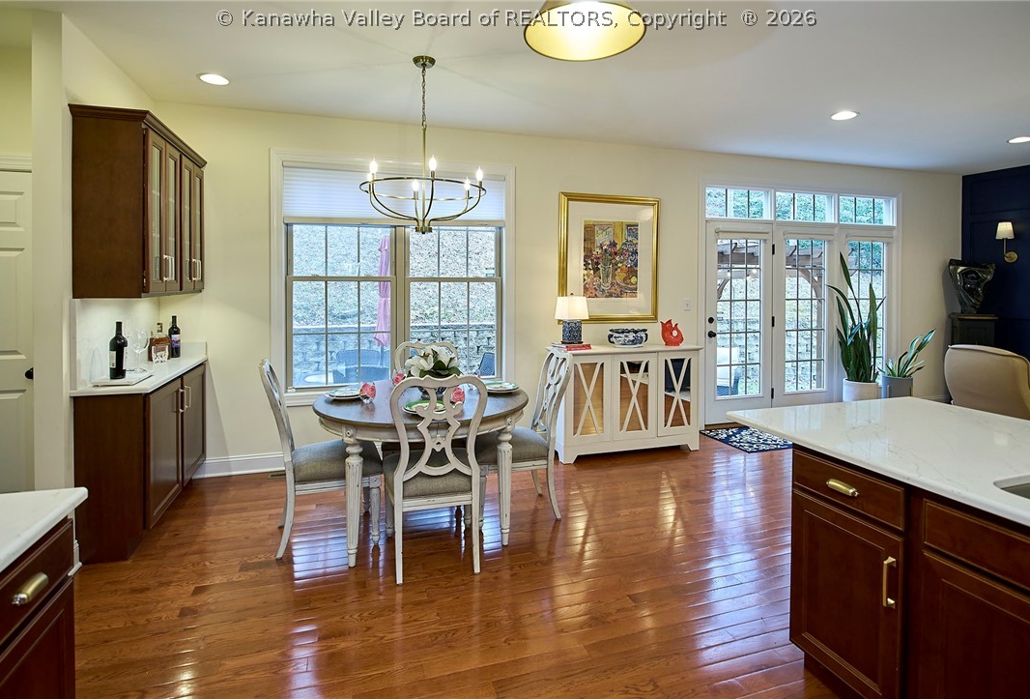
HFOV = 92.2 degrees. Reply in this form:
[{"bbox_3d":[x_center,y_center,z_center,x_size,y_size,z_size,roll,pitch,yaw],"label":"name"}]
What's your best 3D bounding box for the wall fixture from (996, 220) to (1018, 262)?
[{"bbox_3d":[5.460,-1.192,5.505,0.180,0.420,0.140,-1,4,-18],"label":"wall fixture"}]

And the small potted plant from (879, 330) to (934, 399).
[{"bbox_3d":[4.098,0.283,5.180,0.400,0.920,0.380,-1,4,-18],"label":"small potted plant"}]

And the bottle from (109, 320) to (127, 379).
[{"bbox_3d":[-2.205,0.005,2.754,0.080,0.305,0.080,-2,5,-19],"label":"bottle"}]

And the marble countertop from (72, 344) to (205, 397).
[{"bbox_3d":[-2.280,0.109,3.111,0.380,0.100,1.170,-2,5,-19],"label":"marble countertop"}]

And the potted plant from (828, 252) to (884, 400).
[{"bbox_3d":[3.634,-0.134,5.285,0.530,1.750,0.480,-2,5,-18],"label":"potted plant"}]

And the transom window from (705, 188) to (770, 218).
[{"bbox_3d":[2.363,-1.526,5.214,0.823,0.332,0.060,-2,5,-18],"label":"transom window"}]

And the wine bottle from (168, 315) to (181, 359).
[{"bbox_3d":[-2.454,-0.090,3.570,0.078,0.300,0.078,-2,5,-19],"label":"wine bottle"}]

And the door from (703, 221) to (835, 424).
[{"bbox_3d":[2.773,-0.312,5.324,1.700,2.050,0.090,-1,5,-17],"label":"door"}]

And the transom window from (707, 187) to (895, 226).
[{"bbox_3d":[3.225,-1.561,5.451,2.580,0.320,0.080,-1,5,-17],"label":"transom window"}]

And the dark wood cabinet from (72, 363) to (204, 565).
[{"bbox_3d":[-2.287,0.596,3.141,0.354,0.879,1.172,-2,5,-18],"label":"dark wood cabinet"}]

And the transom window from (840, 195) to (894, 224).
[{"bbox_3d":[4.047,-1.596,5.702,0.820,0.310,0.080,-1,5,-17],"label":"transom window"}]

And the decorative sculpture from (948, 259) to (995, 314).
[{"bbox_3d":[5.070,-0.697,5.500,0.350,0.570,0.260,2,5,27],"label":"decorative sculpture"}]

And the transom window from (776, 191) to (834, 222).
[{"bbox_3d":[3.119,-1.534,5.330,0.810,0.320,0.100,-1,4,-18],"label":"transom window"}]

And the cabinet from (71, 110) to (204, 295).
[{"bbox_3d":[-2.246,-0.810,3.055,0.345,0.960,1.080,-1,4,-18],"label":"cabinet"}]

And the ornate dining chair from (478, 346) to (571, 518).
[{"bbox_3d":[0.010,0.528,3.178,0.584,1.005,0.460,-2,5,-18],"label":"ornate dining chair"}]

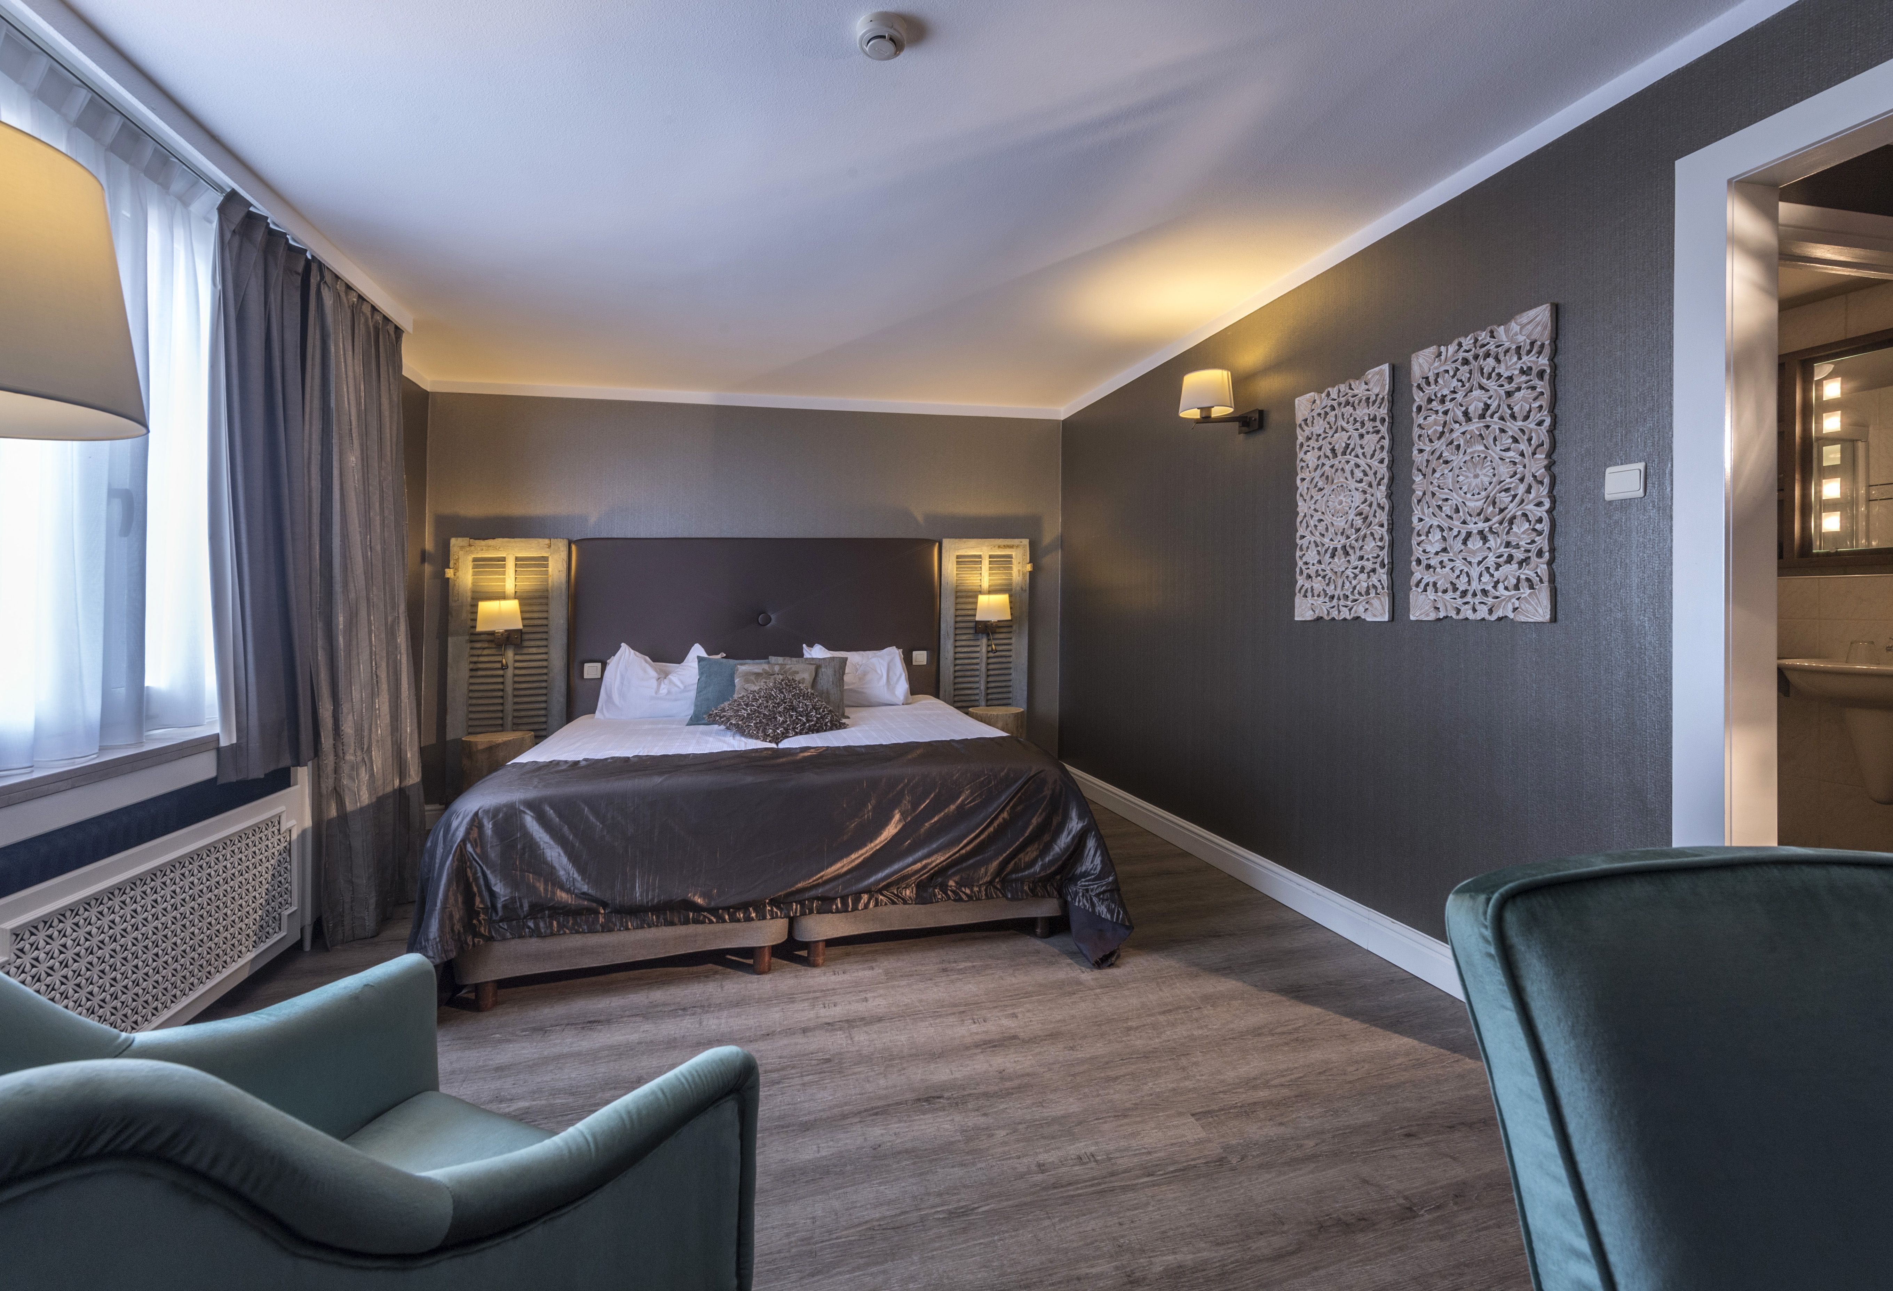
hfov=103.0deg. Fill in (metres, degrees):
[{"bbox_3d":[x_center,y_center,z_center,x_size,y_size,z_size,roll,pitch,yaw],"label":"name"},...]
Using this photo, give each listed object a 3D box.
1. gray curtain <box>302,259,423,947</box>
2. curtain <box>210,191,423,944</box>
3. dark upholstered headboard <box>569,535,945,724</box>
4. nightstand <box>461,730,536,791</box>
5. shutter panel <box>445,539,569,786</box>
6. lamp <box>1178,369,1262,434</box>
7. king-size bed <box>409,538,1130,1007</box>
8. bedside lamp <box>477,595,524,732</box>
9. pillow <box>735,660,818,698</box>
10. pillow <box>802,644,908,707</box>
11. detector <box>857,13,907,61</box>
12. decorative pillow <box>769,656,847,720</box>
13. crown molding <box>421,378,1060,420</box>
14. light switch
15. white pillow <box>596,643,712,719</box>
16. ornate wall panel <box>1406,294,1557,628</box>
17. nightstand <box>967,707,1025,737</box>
[{"bbox_3d":[-2.024,-0.106,2.665,0.140,2.160,0.600,-1,2,-15],"label":"gray curtain"},{"bbox_3d":[-2.099,-0.109,2.633,0.200,2.280,1.000,-1,2,-15],"label":"curtain"},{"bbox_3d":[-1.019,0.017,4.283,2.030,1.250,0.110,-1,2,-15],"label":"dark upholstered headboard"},{"bbox_3d":[-2.230,0.741,3.765,0.370,0.540,0.360,-1,2,-15],"label":"nightstand"},{"bbox_3d":[-2.232,0.189,3.850,0.550,1.480,0.050,-1,0,-15],"label":"shutter panel"},{"bbox_3d":[1.089,-0.975,3.003,0.280,0.245,0.210,-1,2,-15],"label":"lamp"},{"bbox_3d":[-0.707,0.214,3.243,2.070,1.500,2.150,-1,2,-15],"label":"king-size bed"},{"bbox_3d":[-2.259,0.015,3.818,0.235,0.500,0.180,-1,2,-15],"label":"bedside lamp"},{"bbox_3d":[-0.785,0.223,3.472,0.380,0.360,0.120,-1,-36,-15],"label":"pillow"},{"bbox_3d":[-0.495,0.167,4.144,0.570,0.370,0.160,-1,-26,-15],"label":"pillow"},{"bbox_3d":[-0.140,-1.325,1.640,0.106,0.052,0.106,0,2,0],"label":"detector"},{"bbox_3d":[-0.693,0.214,3.808,0.400,0.380,0.130,-1,-36,-15],"label":"decorative pillow"},{"bbox_3d":[-0.946,-1.385,4.278,3.500,0.055,0.055,-2,3,-15],"label":"crown molding"},{"bbox_3d":[1.587,-0.383,1.762,0.014,0.081,0.081,-1,2,-15],"label":"light switch"},{"bbox_3d":[-1.475,0.186,3.853,0.580,0.390,0.170,-1,-23,-15],"label":"white pillow"},{"bbox_3d":[1.479,-0.478,2.118,0.030,0.805,0.415,-1,2,-15],"label":"ornate wall panel"},{"bbox_3d":[0.290,0.647,4.373,0.305,0.525,0.305,-1,2,-15],"label":"nightstand"}]

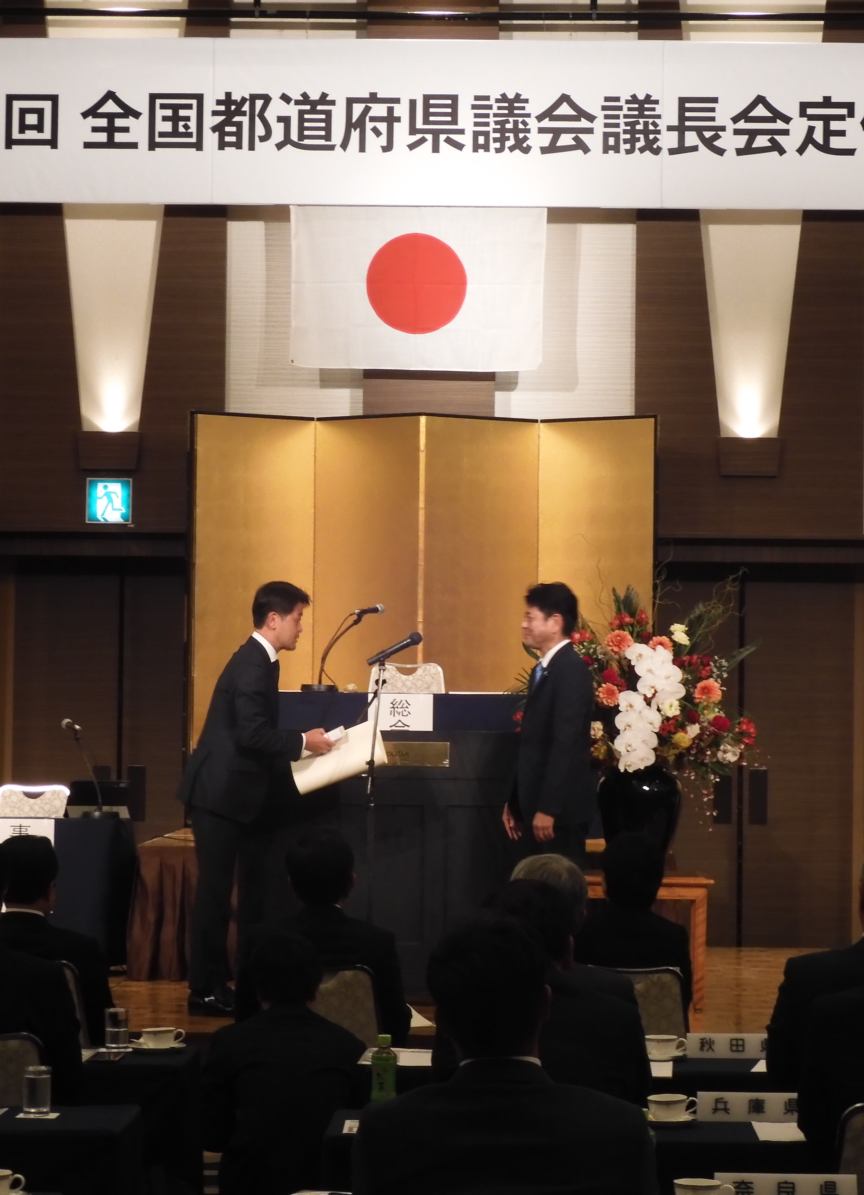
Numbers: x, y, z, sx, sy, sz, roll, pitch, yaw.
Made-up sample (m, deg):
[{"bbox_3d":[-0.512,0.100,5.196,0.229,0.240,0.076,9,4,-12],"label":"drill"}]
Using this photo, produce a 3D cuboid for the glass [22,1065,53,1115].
[{"bbox_3d":[-0.936,1.167,7.640,0.064,0.110,0.064,1,-1,0],"label":"glass"}]

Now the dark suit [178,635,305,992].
[{"bbox_3d":[-0.753,0.851,12.700,0.520,1.400,0.480,1,-2,0],"label":"dark suit"}]

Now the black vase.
[{"bbox_3d":[0.859,0.909,13.400,0.347,0.480,0.347,1,-2,0],"label":"black vase"}]

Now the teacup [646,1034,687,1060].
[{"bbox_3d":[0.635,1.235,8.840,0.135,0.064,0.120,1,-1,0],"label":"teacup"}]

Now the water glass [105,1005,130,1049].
[{"bbox_3d":[-0.843,1.154,8.620,0.063,0.104,0.063,1,-2,0],"label":"water glass"}]

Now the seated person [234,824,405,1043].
[{"bbox_3d":[-0.347,1.348,10.050,0.500,1.280,0.800,1,-1,0],"label":"seated person"}]

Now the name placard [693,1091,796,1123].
[{"bbox_3d":[0.734,1.150,7.270,0.267,0.068,0.050,1,-2,0],"label":"name placard"}]

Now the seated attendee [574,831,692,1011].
[{"bbox_3d":[0.637,1.352,10.150,0.430,1.235,0.700,1,-2,0],"label":"seated attendee"}]

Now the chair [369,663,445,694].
[{"bbox_3d":[-0.114,0.725,14.900,0.450,0.860,0.550,1,-2,0],"label":"chair"}]

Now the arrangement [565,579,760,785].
[{"bbox_3d":[0.890,0.343,13.350,0.950,0.880,0.680,1,-1,0],"label":"arrangement"}]

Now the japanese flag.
[{"bbox_3d":[-0.073,-1.653,17.150,1.360,0.900,0.030,1,-1,0],"label":"japanese flag"}]

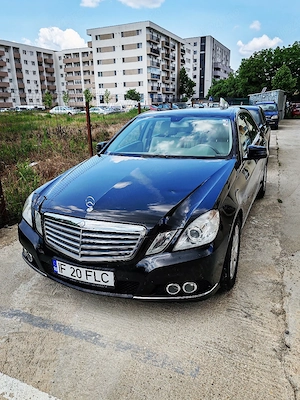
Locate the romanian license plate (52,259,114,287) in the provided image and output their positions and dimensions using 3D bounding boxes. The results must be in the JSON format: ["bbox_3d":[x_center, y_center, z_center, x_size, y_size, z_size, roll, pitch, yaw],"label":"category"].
[{"bbox_3d":[-0.472,0.511,2.193,0.520,0.112,0.020,5,16,24],"label":"romanian license plate"}]

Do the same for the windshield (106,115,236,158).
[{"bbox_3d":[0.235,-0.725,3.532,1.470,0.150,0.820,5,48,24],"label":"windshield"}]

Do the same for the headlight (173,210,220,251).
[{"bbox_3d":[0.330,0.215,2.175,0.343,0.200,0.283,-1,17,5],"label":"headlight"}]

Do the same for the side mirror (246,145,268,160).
[{"bbox_3d":[1.107,-0.505,3.247,0.217,0.145,0.170,5,19,24],"label":"side mirror"}]

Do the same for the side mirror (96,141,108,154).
[{"bbox_3d":[-0.586,-0.670,3.992,0.217,0.150,0.170,5,19,24],"label":"side mirror"}]

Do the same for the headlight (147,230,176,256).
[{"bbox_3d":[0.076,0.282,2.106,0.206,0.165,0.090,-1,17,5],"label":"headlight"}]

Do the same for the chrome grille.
[{"bbox_3d":[-0.452,0.270,2.186,0.870,0.285,0.170,5,19,24],"label":"chrome grille"}]

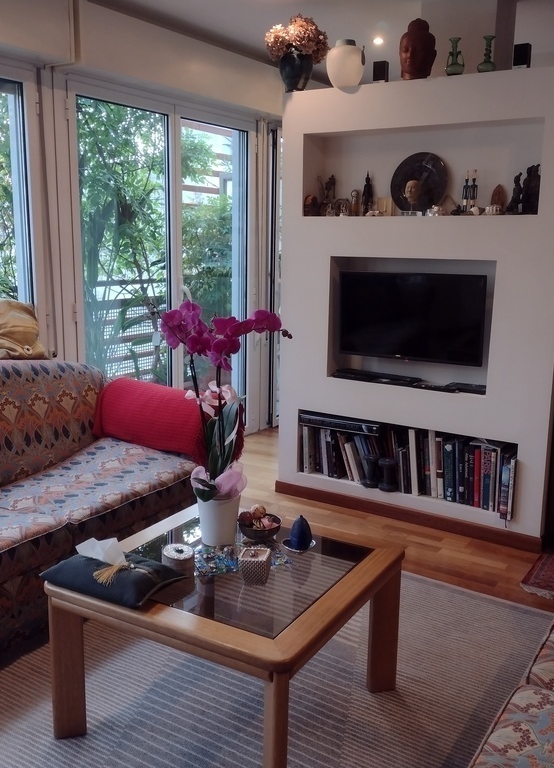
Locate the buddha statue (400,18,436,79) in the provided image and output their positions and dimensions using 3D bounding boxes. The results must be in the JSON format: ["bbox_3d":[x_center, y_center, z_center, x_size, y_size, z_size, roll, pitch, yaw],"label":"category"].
[{"bbox_3d":[0.648,-1.519,3.661,0.165,0.275,0.185,7,12,32],"label":"buddha statue"}]

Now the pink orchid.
[{"bbox_3d":[-0.166,0.046,2.385,0.420,0.590,0.260,2,10,6],"label":"pink orchid"}]

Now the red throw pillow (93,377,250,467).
[{"bbox_3d":[-0.489,0.149,3.557,0.660,0.330,0.290,7,12,32],"label":"red throw pillow"}]

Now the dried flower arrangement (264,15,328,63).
[{"bbox_3d":[0.097,-1.712,3.972,0.310,0.240,0.260,7,12,32],"label":"dried flower arrangement"}]

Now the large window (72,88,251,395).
[{"bbox_3d":[-0.619,-0.574,4.774,0.080,2.110,1.600,7,12,32],"label":"large window"}]

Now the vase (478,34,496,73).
[{"bbox_3d":[0.905,-1.417,3.452,0.080,0.163,0.080,7,12,32],"label":"vase"}]

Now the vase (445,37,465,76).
[{"bbox_3d":[0.787,-1.436,3.525,0.090,0.170,0.080,7,12,32],"label":"vase"}]

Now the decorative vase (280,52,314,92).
[{"bbox_3d":[0.097,-1.548,3.994,0.165,0.205,0.165,1,10,0],"label":"decorative vase"}]

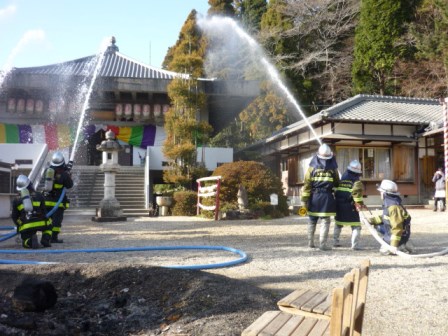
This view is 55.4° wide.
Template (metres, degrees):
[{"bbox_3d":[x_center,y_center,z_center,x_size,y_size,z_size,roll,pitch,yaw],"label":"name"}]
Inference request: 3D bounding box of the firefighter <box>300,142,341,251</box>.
[{"bbox_3d":[1.643,0.568,7.339,0.620,1.670,0.420,0,-1,4],"label":"firefighter"}]

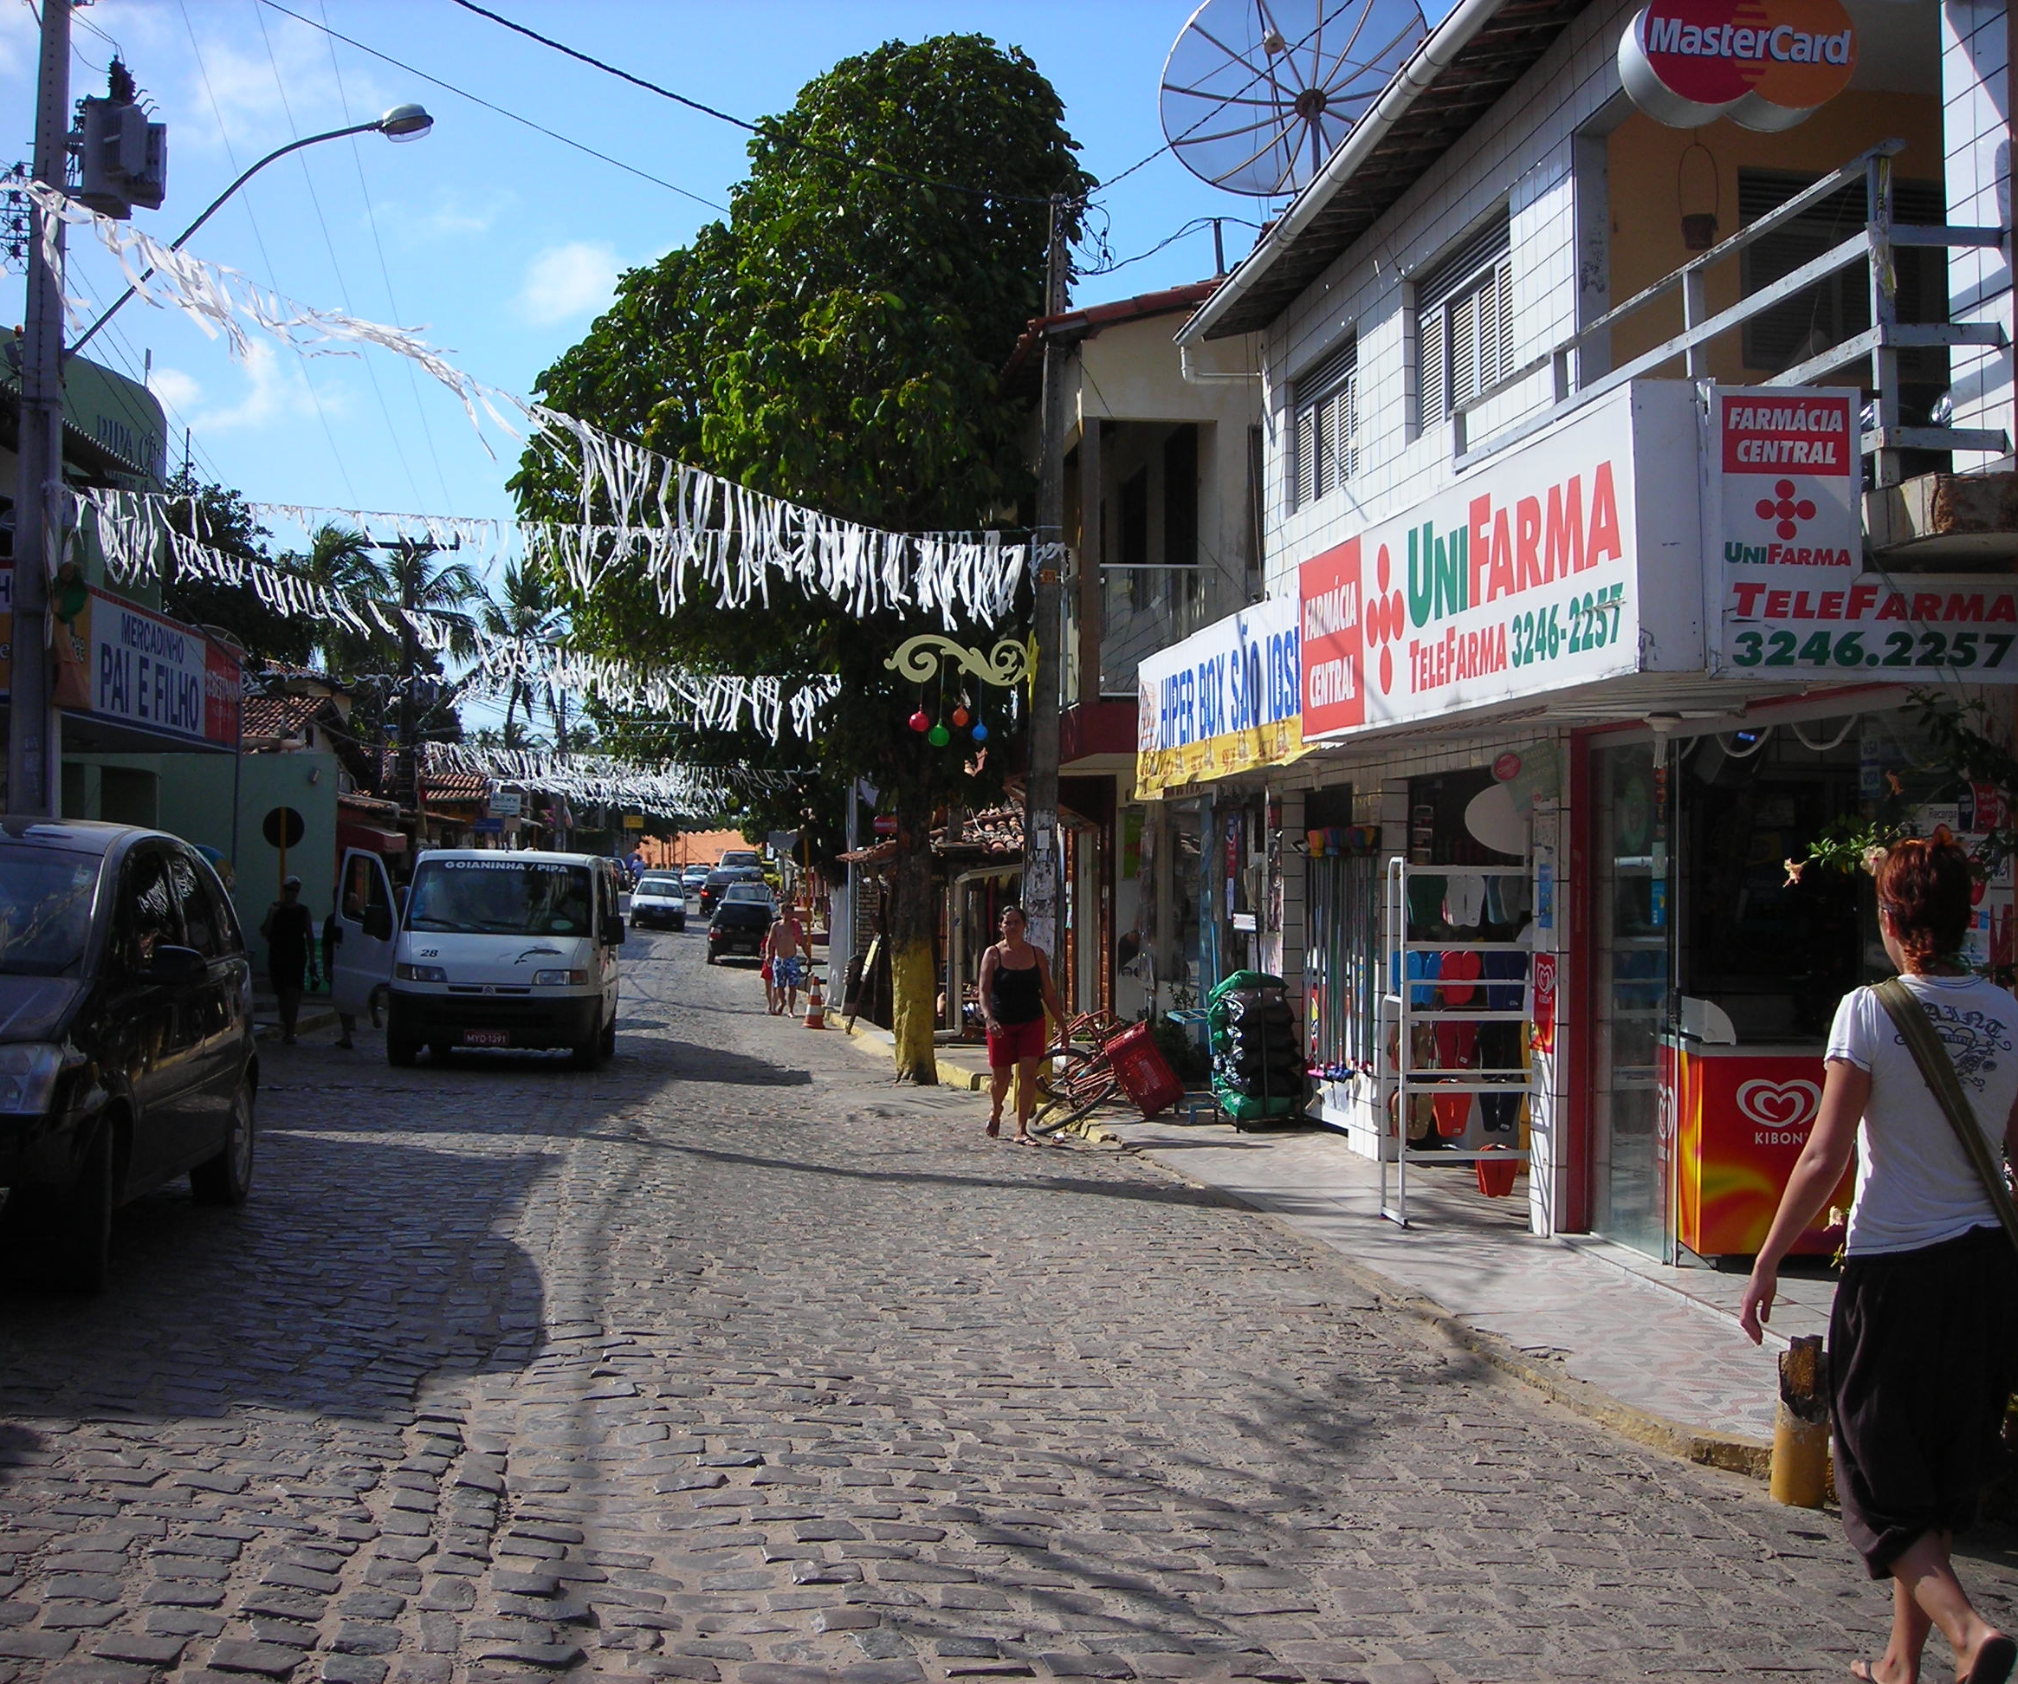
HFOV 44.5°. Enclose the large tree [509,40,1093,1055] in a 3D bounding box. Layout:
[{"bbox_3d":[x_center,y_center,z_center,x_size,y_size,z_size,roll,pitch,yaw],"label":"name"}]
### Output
[{"bbox_3d":[-1.880,-2.580,22.400,5.200,9.450,5.000,0,-1,-6],"label":"large tree"}]

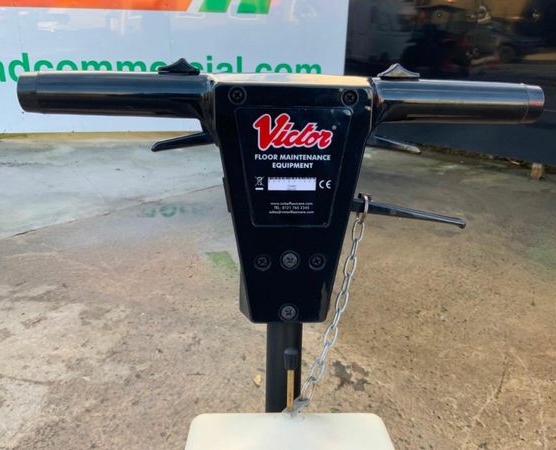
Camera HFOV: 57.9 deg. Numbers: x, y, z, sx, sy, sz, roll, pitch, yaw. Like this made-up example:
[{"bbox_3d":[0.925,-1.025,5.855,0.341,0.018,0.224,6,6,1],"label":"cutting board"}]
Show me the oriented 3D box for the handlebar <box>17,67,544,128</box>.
[{"bbox_3d":[0.011,-0.120,0.478,0.492,0.047,0.045,0,11,-4],"label":"handlebar"}]

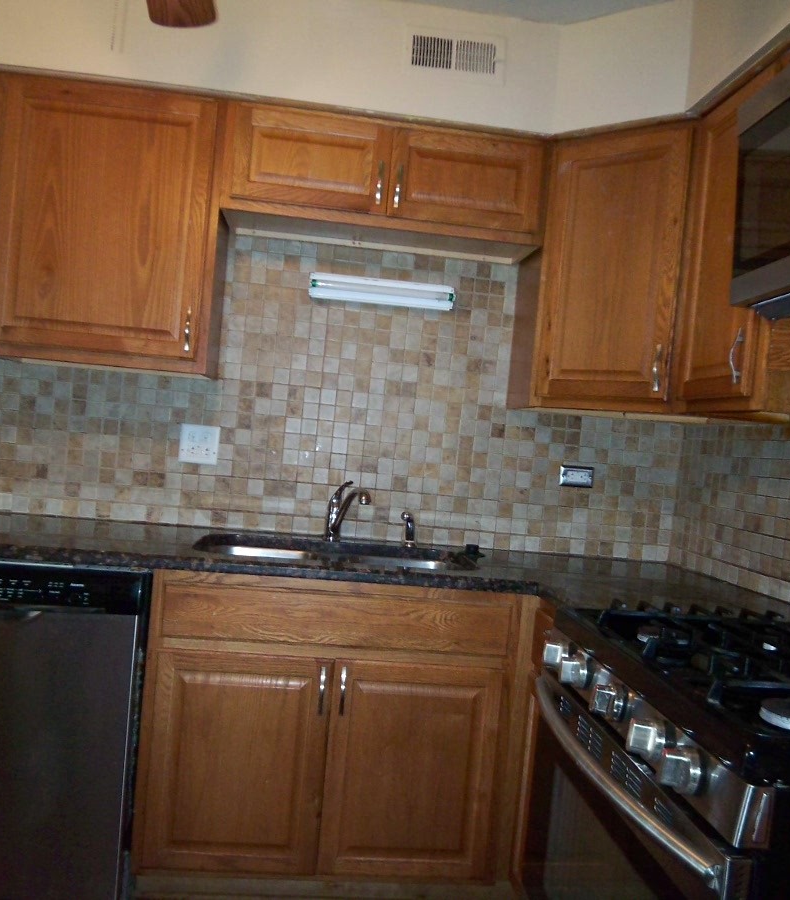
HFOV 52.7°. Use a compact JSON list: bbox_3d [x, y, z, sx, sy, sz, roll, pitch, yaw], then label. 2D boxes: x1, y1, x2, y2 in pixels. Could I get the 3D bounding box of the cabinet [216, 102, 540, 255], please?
[{"bbox_3d":[-0.030,-0.787,2.389,0.924,0.303,0.331,5,1,-7],"label":"cabinet"}]

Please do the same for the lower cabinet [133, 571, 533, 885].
[{"bbox_3d":[-0.176,0.691,2.267,0.937,0.754,0.631,5,1,-7],"label":"lower cabinet"}]

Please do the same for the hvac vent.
[{"bbox_3d":[0.175,-1.113,2.248,0.275,0.130,0.020,5,1,-7],"label":"hvac vent"}]

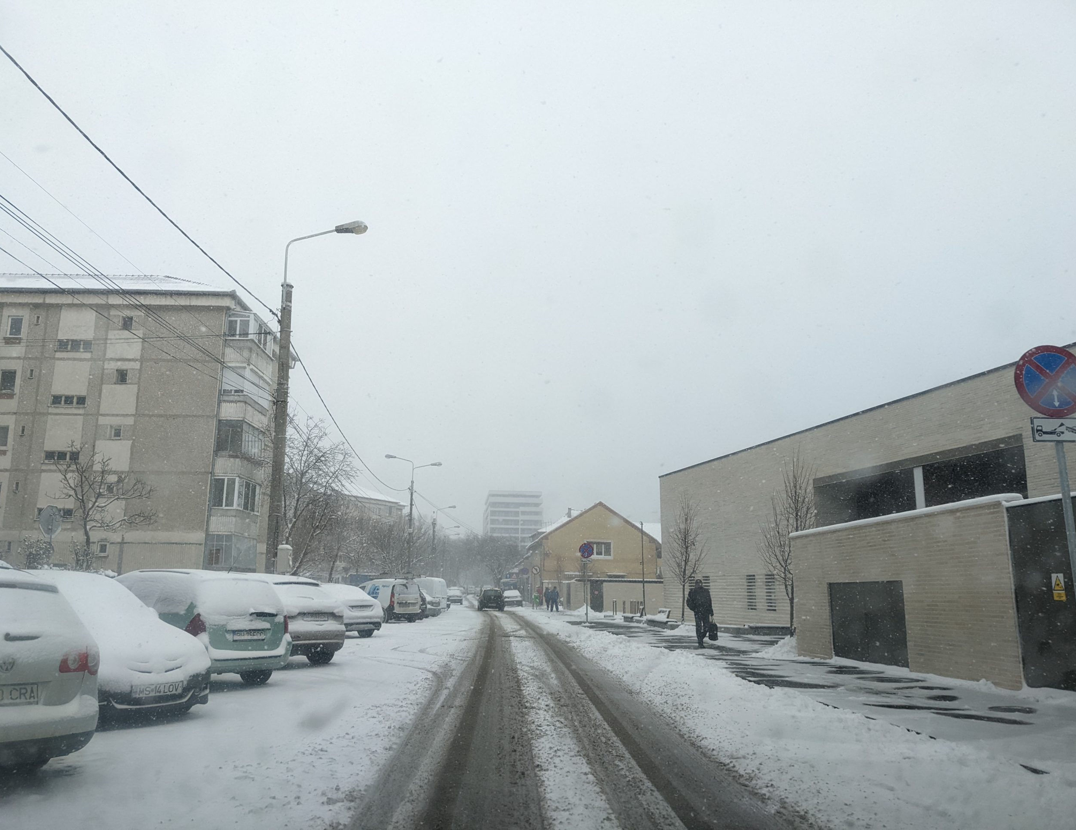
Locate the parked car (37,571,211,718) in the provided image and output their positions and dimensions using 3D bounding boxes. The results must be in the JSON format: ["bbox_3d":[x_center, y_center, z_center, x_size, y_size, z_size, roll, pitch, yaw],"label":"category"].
[{"bbox_3d":[-5.200,2.396,9.185,4.050,1.500,1.740,-8,-14,33],"label":"parked car"}]

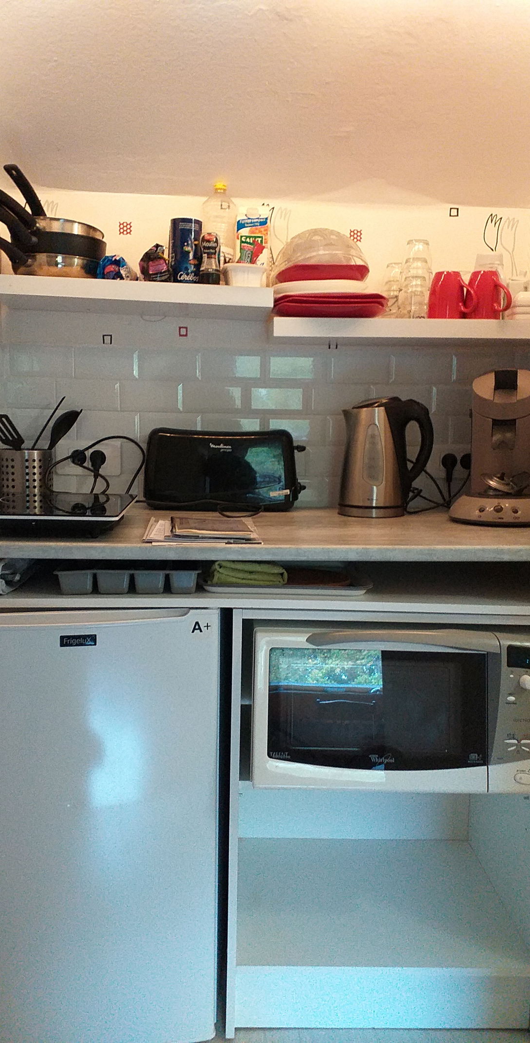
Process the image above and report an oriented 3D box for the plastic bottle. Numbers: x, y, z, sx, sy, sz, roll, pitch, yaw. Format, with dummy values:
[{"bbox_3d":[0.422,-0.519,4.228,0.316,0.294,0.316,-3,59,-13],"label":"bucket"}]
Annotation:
[{"bbox_3d":[-0.102,-0.634,1.772,0.081,0.255,0.081,1,8,-3],"label":"plastic bottle"}]

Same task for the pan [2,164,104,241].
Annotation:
[{"bbox_3d":[-0.451,-0.635,1.637,0.184,0.127,0.289,3,8,17],"label":"pan"}]

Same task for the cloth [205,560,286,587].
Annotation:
[{"bbox_3d":[-0.036,0.086,1.514,0.148,0.046,0.160,0,7,-3],"label":"cloth"}]

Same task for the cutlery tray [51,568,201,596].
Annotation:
[{"bbox_3d":[-0.254,0.088,1.556,0.256,0.046,0.315,0,7,-3],"label":"cutlery tray"}]

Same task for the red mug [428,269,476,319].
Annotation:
[{"bbox_3d":[0.411,-0.485,1.700,0.115,0.105,0.079,6,9,32],"label":"red mug"}]

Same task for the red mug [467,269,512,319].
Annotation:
[{"bbox_3d":[0.493,-0.485,1.702,0.115,0.105,0.079,7,10,39],"label":"red mug"}]

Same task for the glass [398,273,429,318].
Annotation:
[{"bbox_3d":[0.336,-0.501,1.760,0.071,0.107,0.070,0,7,-3],"label":"glass"}]

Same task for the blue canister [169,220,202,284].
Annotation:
[{"bbox_3d":[-0.170,-0.577,1.690,0.073,0.151,0.073,0,7,-3],"label":"blue canister"}]

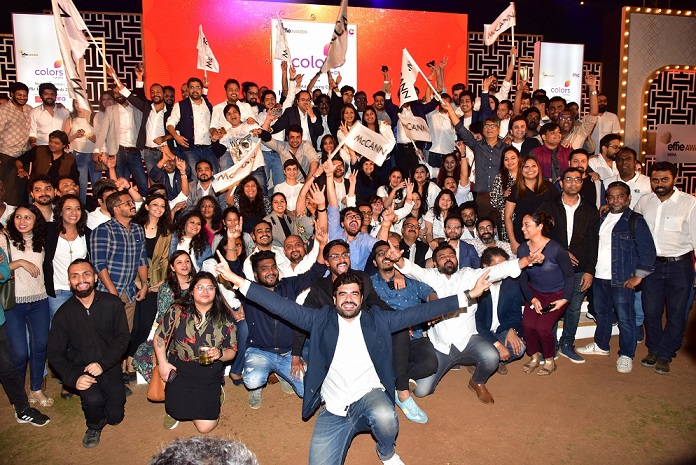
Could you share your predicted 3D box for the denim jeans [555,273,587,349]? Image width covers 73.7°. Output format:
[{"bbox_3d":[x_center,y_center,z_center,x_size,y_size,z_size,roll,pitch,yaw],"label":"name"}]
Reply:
[{"bbox_3d":[2.042,0.679,4.380,0.400,0.920,0.300,1,6,11],"label":"denim jeans"}]

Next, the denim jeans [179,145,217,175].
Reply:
[{"bbox_3d":[-1.707,-0.605,5.300,0.460,0.900,0.320,-2,6,-11],"label":"denim jeans"}]

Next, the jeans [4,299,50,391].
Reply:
[{"bbox_3d":[-2.540,0.872,3.680,0.340,0.780,0.260,-3,6,-25],"label":"jeans"}]

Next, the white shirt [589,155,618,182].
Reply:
[{"bbox_3d":[2.607,-0.496,4.700,0.440,0.640,0.280,-2,5,-20],"label":"white shirt"}]

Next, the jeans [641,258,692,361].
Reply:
[{"bbox_3d":[2.710,0.655,3.950,0.400,0.870,0.270,3,6,33],"label":"jeans"}]

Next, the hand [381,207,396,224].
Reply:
[{"bbox_3d":[0.340,-0.166,3.850,0.110,0.180,0.080,12,3,5],"label":"hand"}]

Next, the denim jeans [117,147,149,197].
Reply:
[{"bbox_3d":[-2.472,-0.530,5.350,0.400,0.920,0.320,-2,6,-14],"label":"denim jeans"}]

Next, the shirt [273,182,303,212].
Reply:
[{"bbox_3d":[-0.635,-0.310,5.020,0.390,0.500,0.250,-1,5,-8],"label":"shirt"}]

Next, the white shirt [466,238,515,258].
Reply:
[{"bbox_3d":[1.335,0.365,4.350,0.440,0.610,0.270,0,5,12],"label":"white shirt"}]

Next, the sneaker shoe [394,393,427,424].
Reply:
[{"bbox_3d":[0.454,1.209,3.229,0.100,0.110,0.275,-2,5,-20],"label":"sneaker shoe"}]

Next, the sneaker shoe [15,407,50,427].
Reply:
[{"bbox_3d":[-2.256,1.312,3.320,0.275,0.110,0.105,1,6,13],"label":"sneaker shoe"}]

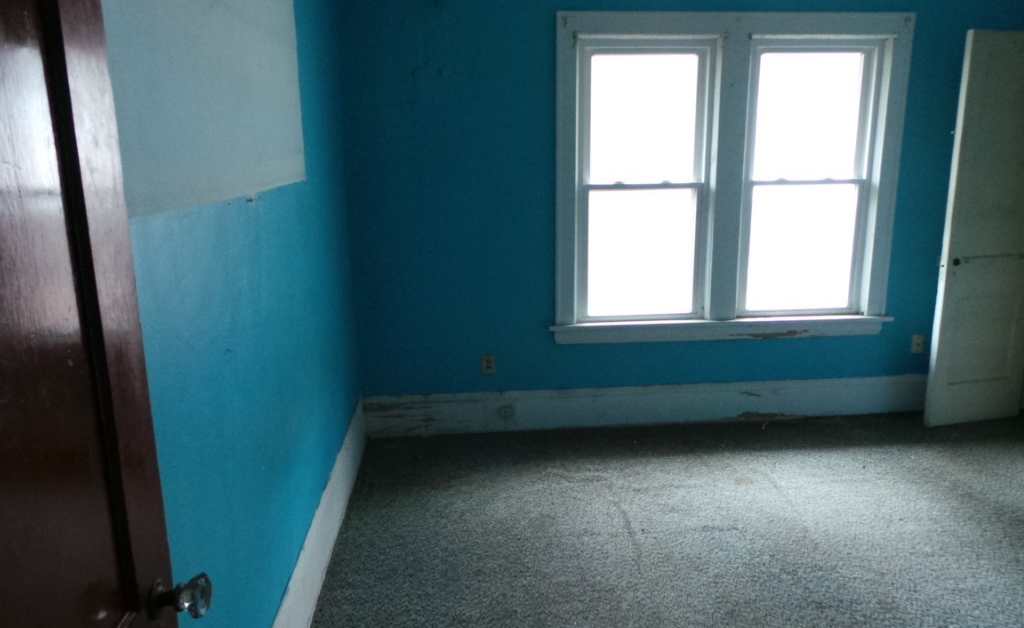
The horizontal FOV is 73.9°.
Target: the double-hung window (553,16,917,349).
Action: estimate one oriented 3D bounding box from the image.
[{"bbox_3d":[1.188,-0.709,3.690,1.962,1.726,0.140,-2,11,-5],"label":"double-hung window"}]

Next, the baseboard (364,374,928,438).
[{"bbox_3d":[0.979,0.514,3.886,3.578,0.239,0.028,-2,11,-5],"label":"baseboard"}]

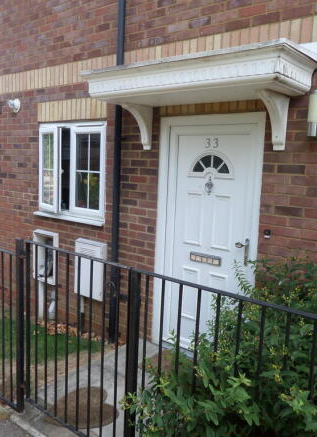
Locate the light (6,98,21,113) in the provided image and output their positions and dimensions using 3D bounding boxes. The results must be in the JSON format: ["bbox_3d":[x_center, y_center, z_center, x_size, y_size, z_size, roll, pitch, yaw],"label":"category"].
[{"bbox_3d":[-1.761,-1.360,4.851,0.170,0.173,0.145,8,10,39],"label":"light"}]

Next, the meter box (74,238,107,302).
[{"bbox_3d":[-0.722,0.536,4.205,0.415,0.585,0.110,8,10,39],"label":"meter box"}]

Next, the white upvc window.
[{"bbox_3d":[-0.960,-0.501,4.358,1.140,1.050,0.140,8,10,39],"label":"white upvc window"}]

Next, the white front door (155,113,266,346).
[{"bbox_3d":[0.368,0.200,3.386,0.975,2.075,0.095,8,10,39],"label":"white front door"}]

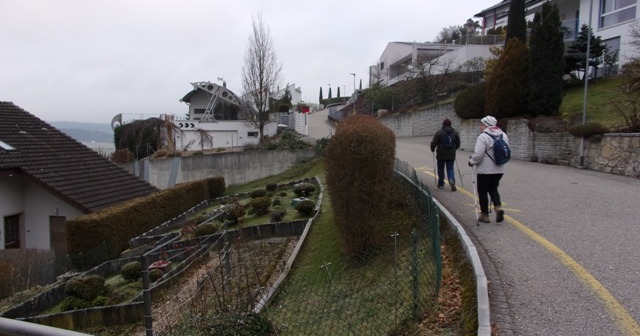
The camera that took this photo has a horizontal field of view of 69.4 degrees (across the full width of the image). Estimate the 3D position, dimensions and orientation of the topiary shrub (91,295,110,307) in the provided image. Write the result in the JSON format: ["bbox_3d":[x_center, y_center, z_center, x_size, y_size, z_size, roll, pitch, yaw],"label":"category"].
[{"bbox_3d":[-3.946,2.393,8.300,0.340,0.214,0.320,1,4,0],"label":"topiary shrub"}]

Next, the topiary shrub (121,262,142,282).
[{"bbox_3d":[-3.823,2.105,9.400,0.460,0.450,0.460,0,5,0],"label":"topiary shrub"}]

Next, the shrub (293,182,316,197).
[{"bbox_3d":[-0.520,0.738,15.500,0.800,0.440,0.750,1,4,0],"label":"shrub"}]

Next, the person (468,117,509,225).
[{"bbox_3d":[2.685,0.016,7.300,0.520,1.711,0.580,0,4,-15],"label":"person"}]

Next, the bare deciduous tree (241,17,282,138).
[{"bbox_3d":[-5.442,-8.373,43.000,3.900,11.680,3.800,1,4,0],"label":"bare deciduous tree"}]

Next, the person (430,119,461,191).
[{"bbox_3d":[3.095,-0.333,11.400,0.720,1.760,0.500,0,5,0],"label":"person"}]

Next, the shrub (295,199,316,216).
[{"bbox_3d":[-0.430,1.171,13.700,0.660,0.540,0.660,0,5,0],"label":"shrub"}]

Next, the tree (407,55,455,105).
[{"bbox_3d":[6.694,-5.361,28.000,3.000,2.995,2.800,1,4,0],"label":"tree"}]

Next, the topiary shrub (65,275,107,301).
[{"bbox_3d":[-4.465,2.275,8.800,0.800,0.500,0.750,0,5,0],"label":"topiary shrub"}]

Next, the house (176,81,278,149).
[{"bbox_3d":[-10.207,-5.793,51.000,10.800,7.500,9.000,-1,5,-10],"label":"house"}]

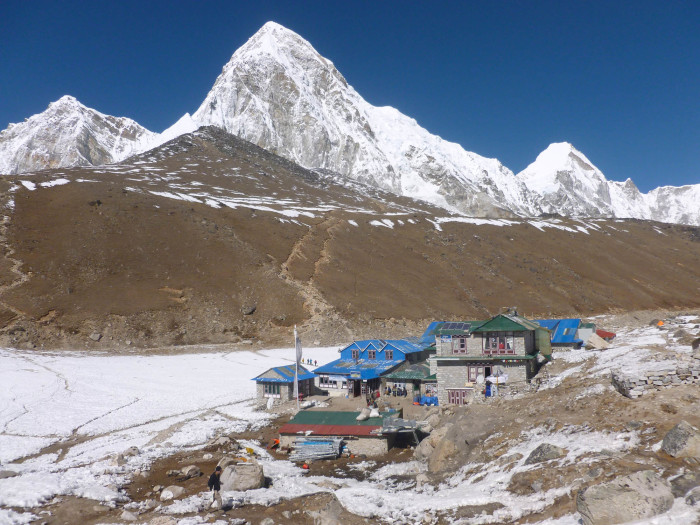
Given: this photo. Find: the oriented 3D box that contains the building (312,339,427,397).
[{"bbox_3d":[2.570,12.719,69.511,9.200,6.000,12.000,-3,-5,26],"label":"building"}]

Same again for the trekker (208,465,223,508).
[{"bbox_3d":[-5.254,8.853,22.200,0.620,1.700,0.550,-3,-5,17],"label":"trekker"}]

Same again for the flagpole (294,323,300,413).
[{"bbox_3d":[-5.387,10.772,57.813,0.200,8.640,0.200,-3,-5,0],"label":"flagpole"}]

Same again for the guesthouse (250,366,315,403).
[{"bbox_3d":[-7.529,13.847,65.632,5.200,3.800,5.800,-3,-5,25],"label":"guesthouse"}]

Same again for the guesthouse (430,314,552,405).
[{"bbox_3d":[15.002,10.307,61.270,10.800,9.000,9.000,-3,-5,21],"label":"guesthouse"}]

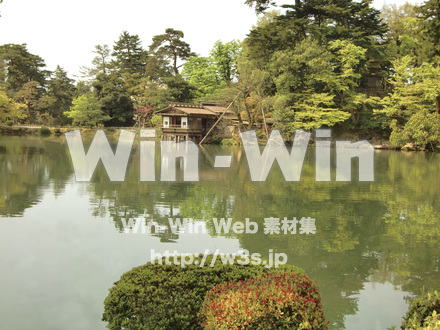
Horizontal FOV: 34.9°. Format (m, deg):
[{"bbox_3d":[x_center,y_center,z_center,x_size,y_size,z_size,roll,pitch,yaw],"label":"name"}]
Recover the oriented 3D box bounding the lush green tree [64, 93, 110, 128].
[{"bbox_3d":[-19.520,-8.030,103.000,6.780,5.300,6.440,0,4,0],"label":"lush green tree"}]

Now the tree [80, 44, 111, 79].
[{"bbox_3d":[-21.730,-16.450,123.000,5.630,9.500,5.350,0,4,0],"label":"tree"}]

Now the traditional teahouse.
[{"bbox_3d":[-2.398,-4.652,77.824,5.000,4.500,8.300,4,4,38],"label":"traditional teahouse"}]

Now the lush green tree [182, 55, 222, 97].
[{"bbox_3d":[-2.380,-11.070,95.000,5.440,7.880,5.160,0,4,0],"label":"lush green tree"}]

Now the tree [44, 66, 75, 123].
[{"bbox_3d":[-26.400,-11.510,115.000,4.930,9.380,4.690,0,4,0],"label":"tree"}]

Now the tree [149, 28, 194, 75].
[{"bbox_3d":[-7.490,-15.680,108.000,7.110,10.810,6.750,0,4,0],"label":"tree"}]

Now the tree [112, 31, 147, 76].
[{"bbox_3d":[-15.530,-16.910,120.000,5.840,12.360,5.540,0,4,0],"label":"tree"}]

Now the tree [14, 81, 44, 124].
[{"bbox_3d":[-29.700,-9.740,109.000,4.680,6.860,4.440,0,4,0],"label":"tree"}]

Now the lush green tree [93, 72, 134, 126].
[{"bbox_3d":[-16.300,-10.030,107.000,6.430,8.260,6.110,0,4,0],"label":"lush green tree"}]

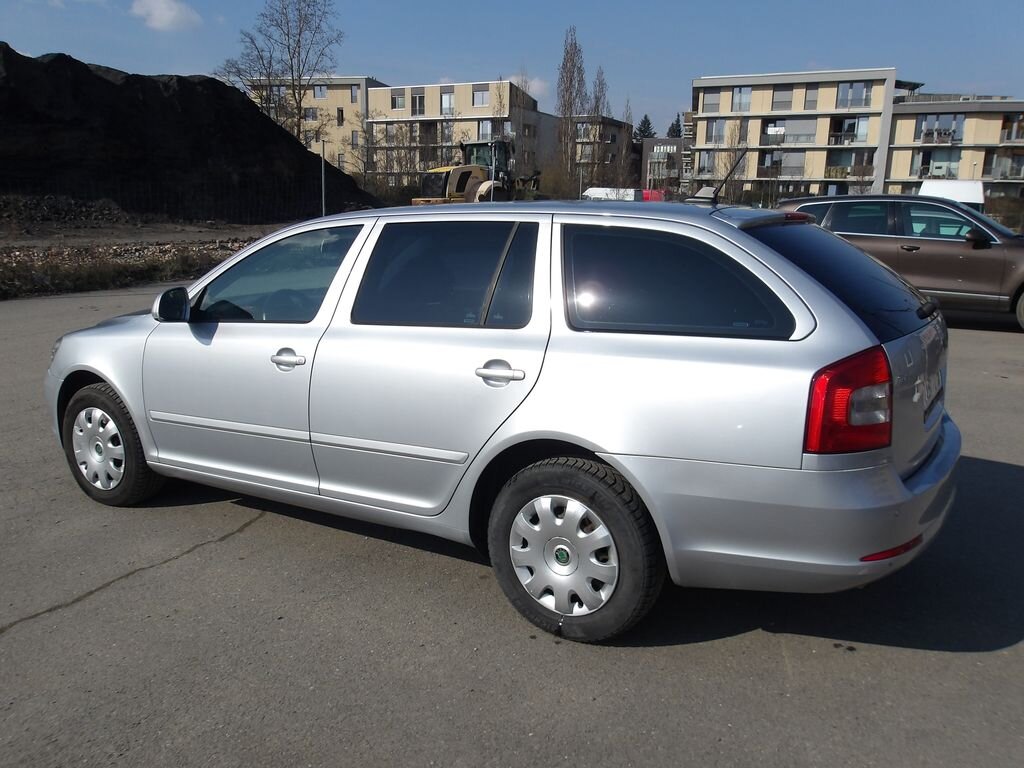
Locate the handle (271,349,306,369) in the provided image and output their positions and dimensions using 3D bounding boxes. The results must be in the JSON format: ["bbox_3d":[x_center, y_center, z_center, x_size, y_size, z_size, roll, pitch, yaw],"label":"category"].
[{"bbox_3d":[-0.881,-0.095,3.127,0.195,0.080,0.050,7,14,31],"label":"handle"}]

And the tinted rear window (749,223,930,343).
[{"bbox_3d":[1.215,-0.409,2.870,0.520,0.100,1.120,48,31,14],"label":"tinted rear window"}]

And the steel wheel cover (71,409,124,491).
[{"bbox_3d":[-2.058,0.323,3.973,0.420,0.420,0.060,7,14,31],"label":"steel wheel cover"}]

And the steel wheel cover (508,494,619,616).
[{"bbox_3d":[0.168,0.579,2.697,0.420,0.420,0.060,7,14,31],"label":"steel wheel cover"}]

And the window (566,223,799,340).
[{"bbox_3d":[0.476,-0.311,2.409,0.760,0.360,0.060,7,-7,31],"label":"window"}]

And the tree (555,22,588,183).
[{"bbox_3d":[6.571,-29.339,90.797,3.800,21.060,3.800,0,12,0],"label":"tree"}]

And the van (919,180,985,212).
[{"bbox_3d":[15.439,-5.875,28.278,2.050,2.360,4.900,7,14,27],"label":"van"}]

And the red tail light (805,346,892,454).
[{"bbox_3d":[0.934,0.042,2.202,0.210,0.330,0.200,7,14,31],"label":"red tail light"}]

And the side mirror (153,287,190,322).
[{"bbox_3d":[-1.414,-0.341,3.339,0.100,0.145,0.180,7,14,31],"label":"side mirror"}]

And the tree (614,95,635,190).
[{"bbox_3d":[12.369,-24.891,88.701,2.400,13.350,2.400,0,12,0],"label":"tree"}]

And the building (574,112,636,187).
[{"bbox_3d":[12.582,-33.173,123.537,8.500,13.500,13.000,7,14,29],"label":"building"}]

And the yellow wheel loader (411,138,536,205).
[{"bbox_3d":[-0.537,-7.540,31.133,2.750,3.400,7.100,12,17,40],"label":"yellow wheel loader"}]

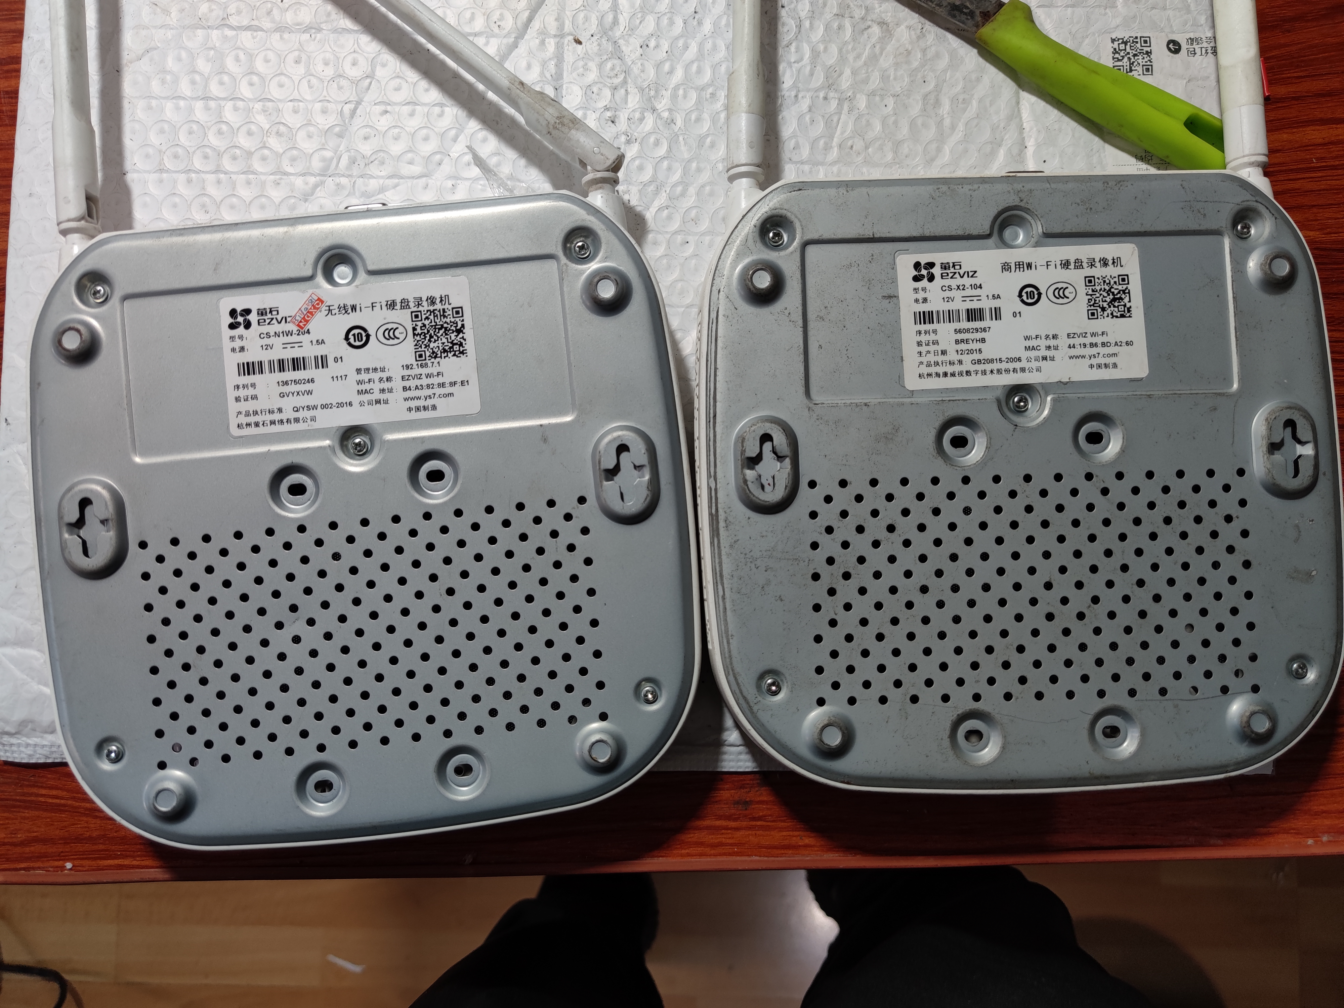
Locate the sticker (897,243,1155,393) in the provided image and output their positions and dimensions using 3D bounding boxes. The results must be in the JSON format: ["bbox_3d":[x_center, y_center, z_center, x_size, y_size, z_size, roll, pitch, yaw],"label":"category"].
[{"bbox_3d":[0.115,-0.062,0.319,0.080,0.001,0.045,-3,86,-1],"label":"sticker"}]

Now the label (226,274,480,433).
[{"bbox_3d":[-0.104,-0.048,0.315,0.080,0.001,0.045,-5,88,-3],"label":"label"}]

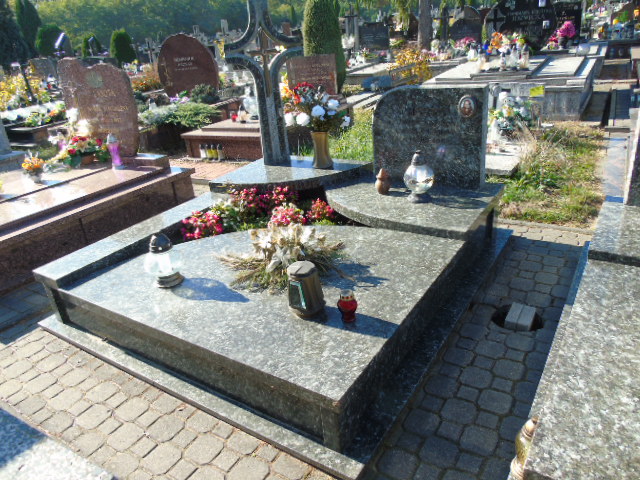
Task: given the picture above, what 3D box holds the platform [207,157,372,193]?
[{"bbox_3d":[-0.240,-0.536,3.905,1.060,0.065,0.920,11,28,31],"label":"platform"}]

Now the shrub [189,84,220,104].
[{"bbox_3d":[-1.752,-2.208,6.954,0.440,0.300,0.420,-11,25,-11],"label":"shrub"}]

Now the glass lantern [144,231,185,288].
[{"bbox_3d":[-0.821,0.100,2.453,0.180,0.300,0.180,11,28,31],"label":"glass lantern"}]

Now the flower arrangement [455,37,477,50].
[{"bbox_3d":[3.209,-4.334,10.195,0.480,0.360,0.420,2,25,17],"label":"flower arrangement"}]

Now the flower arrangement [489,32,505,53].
[{"bbox_3d":[3.215,-3.598,8.419,0.300,0.380,0.300,3,26,20],"label":"flower arrangement"}]

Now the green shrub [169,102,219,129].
[{"bbox_3d":[-1.928,-1.898,7.045,0.700,0.340,0.580,11,28,31],"label":"green shrub"}]

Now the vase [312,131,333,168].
[{"bbox_3d":[0.016,-0.719,3.685,0.165,0.278,0.165,-5,24,1],"label":"vase"}]

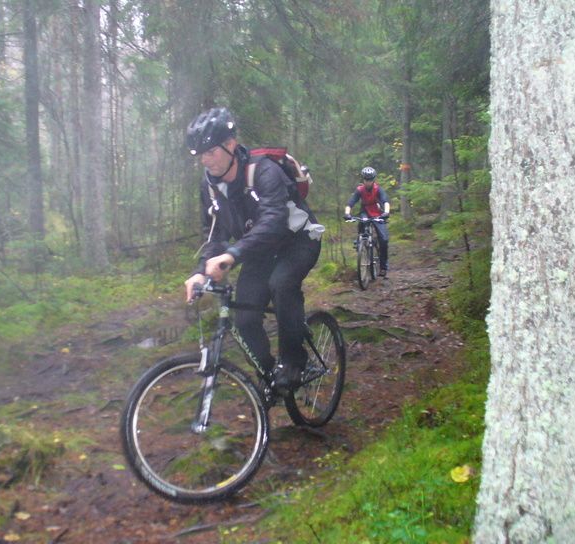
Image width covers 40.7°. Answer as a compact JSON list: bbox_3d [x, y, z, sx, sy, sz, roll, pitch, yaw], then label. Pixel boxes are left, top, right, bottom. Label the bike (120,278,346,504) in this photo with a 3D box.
[{"bbox_3d":[-0.114,0.428,3.887,0.560,1.040,1.700,3,9,31],"label":"bike"}]

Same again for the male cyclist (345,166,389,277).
[{"bbox_3d":[1.153,-0.717,10.900,0.600,1.540,0.780,1,5,14],"label":"male cyclist"}]

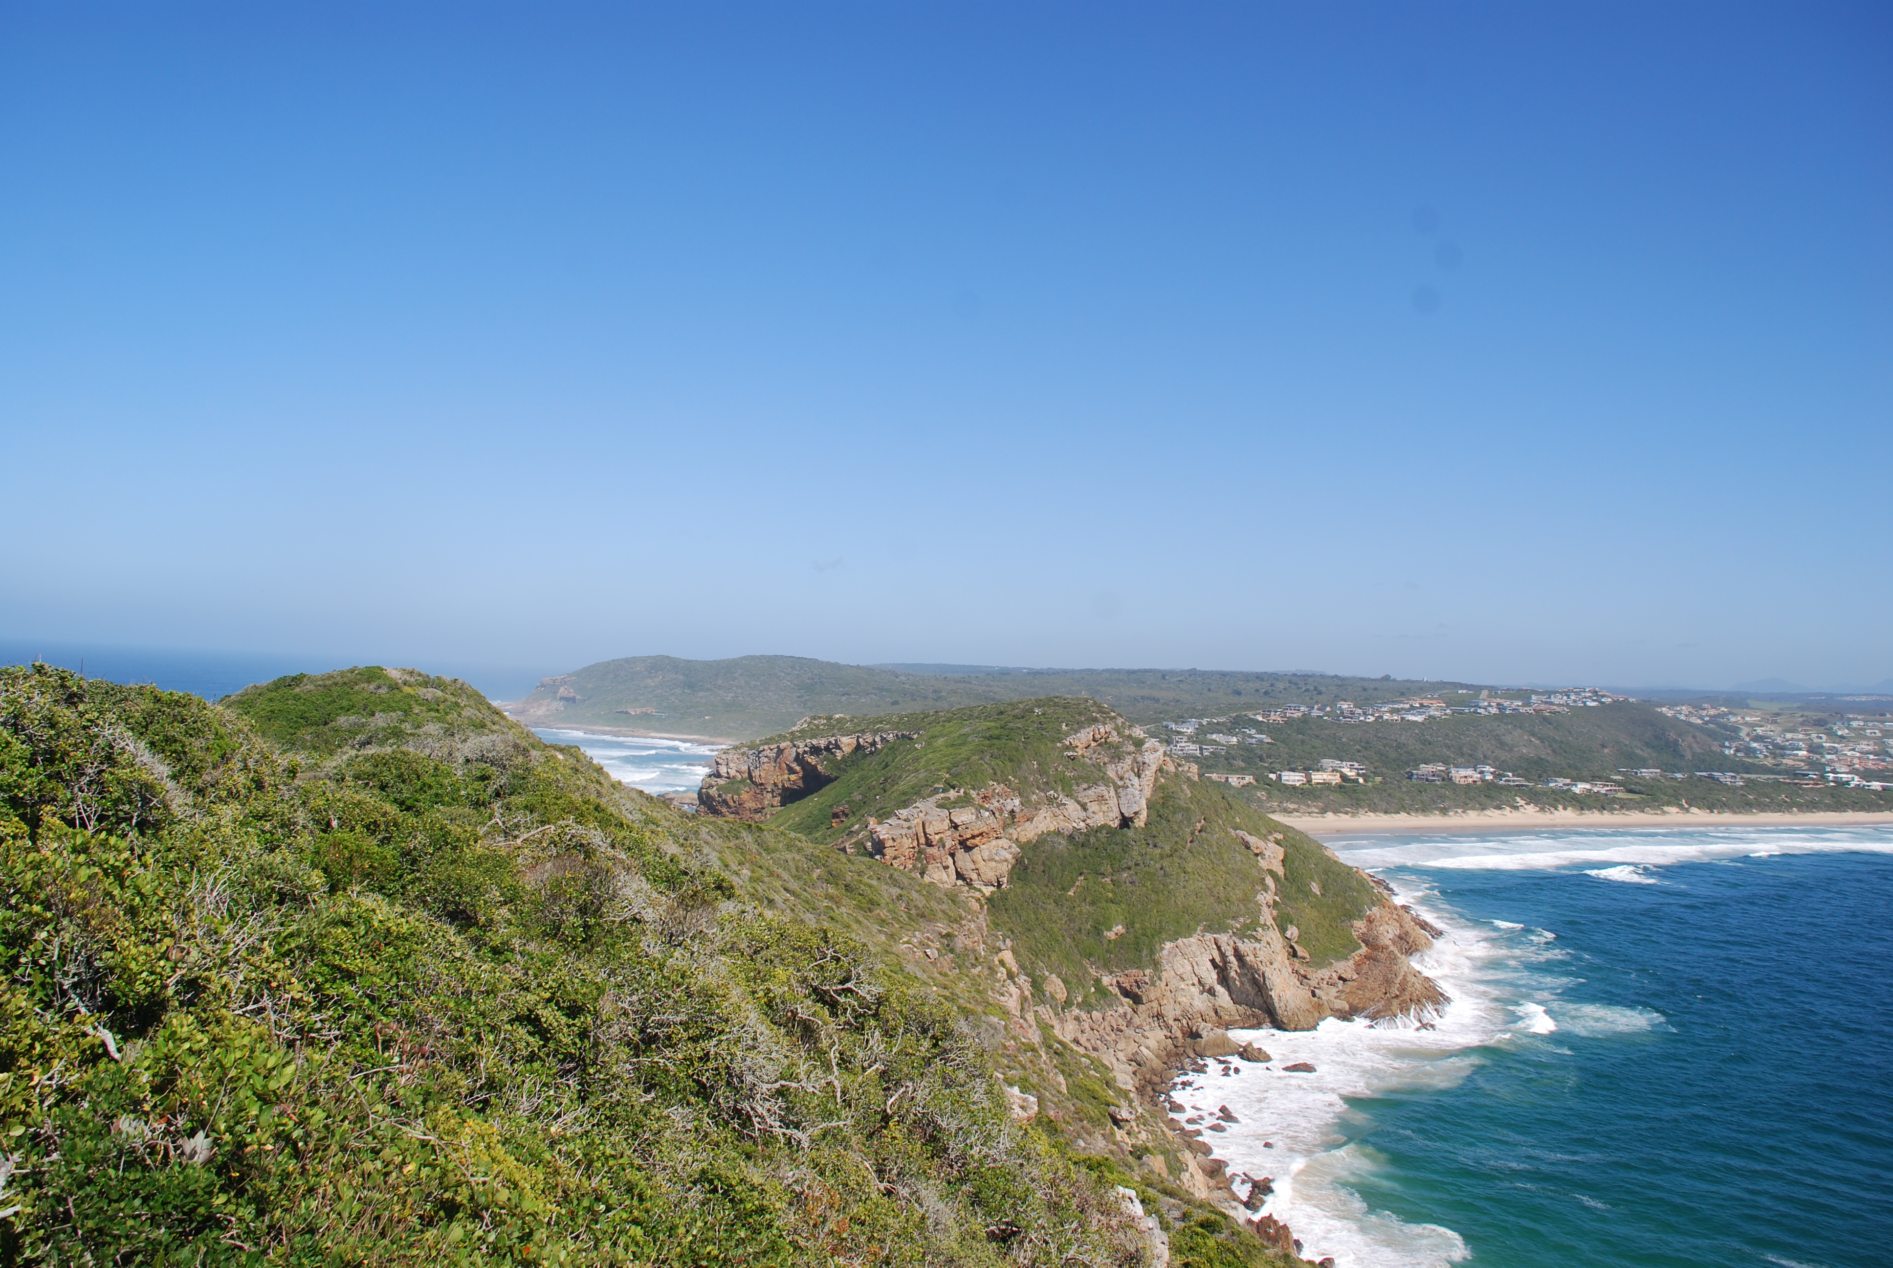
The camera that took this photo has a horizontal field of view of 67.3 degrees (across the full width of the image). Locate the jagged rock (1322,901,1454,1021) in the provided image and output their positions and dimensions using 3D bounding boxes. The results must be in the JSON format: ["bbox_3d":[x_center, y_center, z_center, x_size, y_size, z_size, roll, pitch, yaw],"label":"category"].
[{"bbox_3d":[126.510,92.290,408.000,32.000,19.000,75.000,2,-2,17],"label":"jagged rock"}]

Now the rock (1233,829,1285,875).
[{"bbox_3d":[88.670,61.670,402.000,13.800,11.300,10.500,3,-2,12],"label":"rock"}]

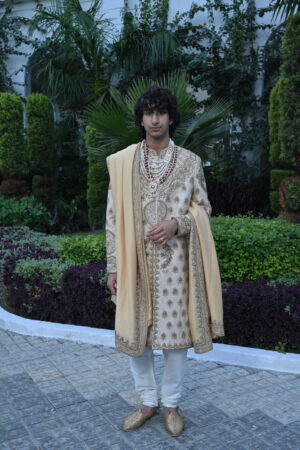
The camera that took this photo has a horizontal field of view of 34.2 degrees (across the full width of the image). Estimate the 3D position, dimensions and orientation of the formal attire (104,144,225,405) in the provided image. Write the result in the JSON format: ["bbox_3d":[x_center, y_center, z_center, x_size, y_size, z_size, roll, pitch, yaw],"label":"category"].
[{"bbox_3d":[0.079,0.278,2.553,0.622,1.421,0.380,1,7,2],"label":"formal attire"}]

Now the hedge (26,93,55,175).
[{"bbox_3d":[-2.036,-1.675,9.066,0.521,1.539,0.530,-1,7,-12],"label":"hedge"}]

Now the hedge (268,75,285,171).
[{"bbox_3d":[2.448,-1.835,9.041,0.501,1.713,0.510,2,7,15],"label":"hedge"}]

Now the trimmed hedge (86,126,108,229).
[{"bbox_3d":[-0.848,-0.743,8.272,0.458,1.826,0.450,0,7,-6],"label":"trimmed hedge"}]

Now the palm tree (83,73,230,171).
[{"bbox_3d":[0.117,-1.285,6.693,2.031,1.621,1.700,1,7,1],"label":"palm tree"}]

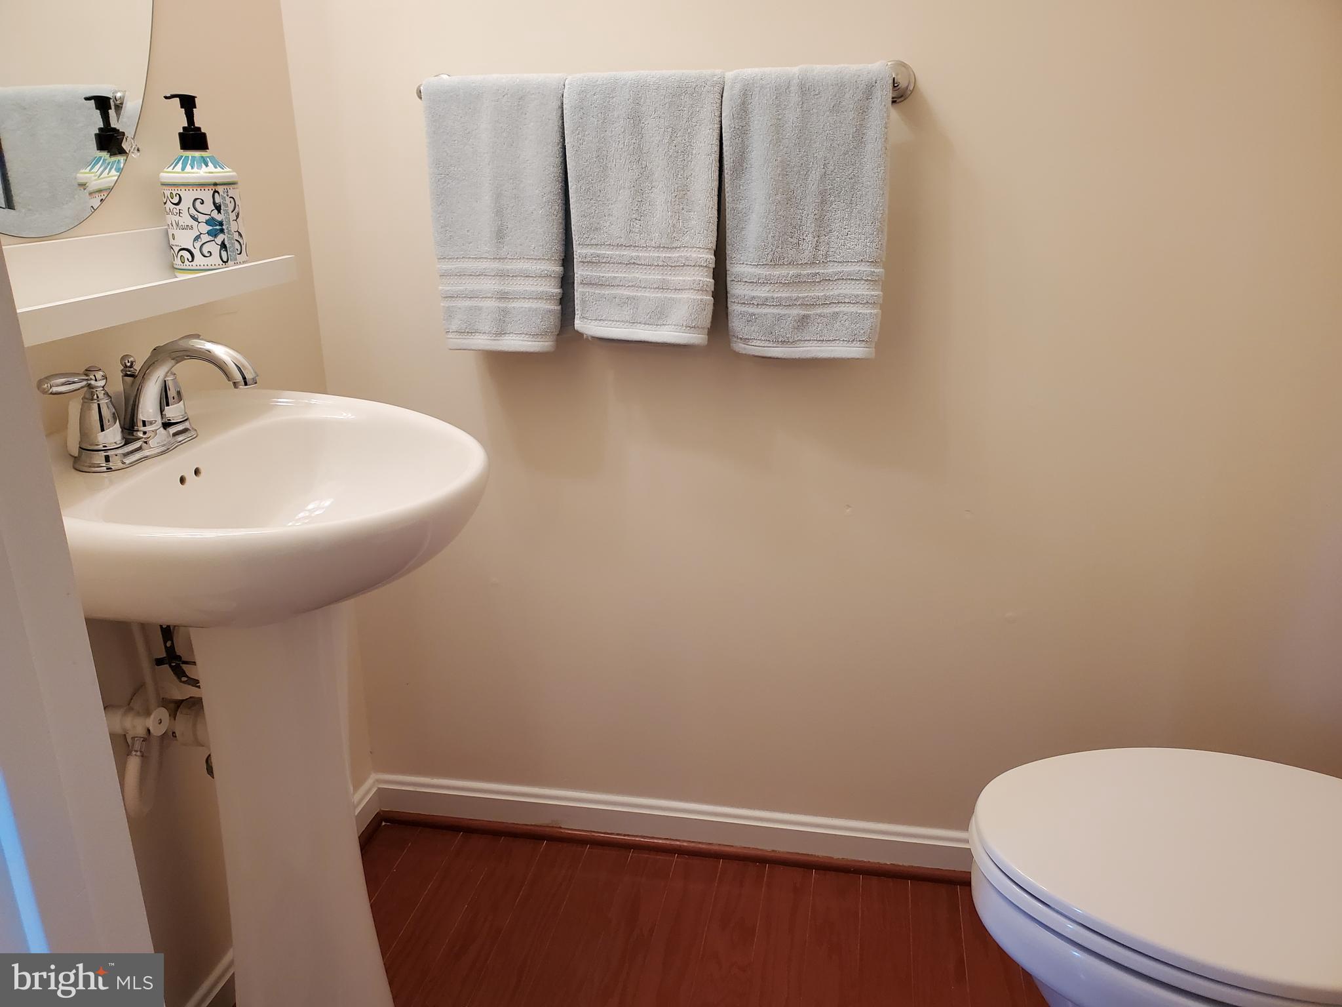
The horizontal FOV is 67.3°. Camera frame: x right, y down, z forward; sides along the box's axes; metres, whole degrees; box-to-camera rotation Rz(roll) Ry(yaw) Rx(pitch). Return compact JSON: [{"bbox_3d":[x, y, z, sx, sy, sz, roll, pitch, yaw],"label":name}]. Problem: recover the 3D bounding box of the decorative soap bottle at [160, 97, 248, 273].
[{"bbox_3d":[-0.531,-0.353,1.139,0.081,0.200,0.083,6,20,17],"label":"decorative soap bottle"}]

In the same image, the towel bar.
[{"bbox_3d":[-0.018,-0.539,1.306,0.658,0.053,0.085,3,20,9],"label":"towel bar"}]

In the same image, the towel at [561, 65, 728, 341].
[{"bbox_3d":[-0.028,-0.385,1.331,0.202,0.340,0.072,3,20,9],"label":"towel"}]

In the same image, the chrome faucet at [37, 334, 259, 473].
[{"bbox_3d":[-0.482,-0.104,0.999,0.177,0.121,0.226,3,20,9],"label":"chrome faucet"}]

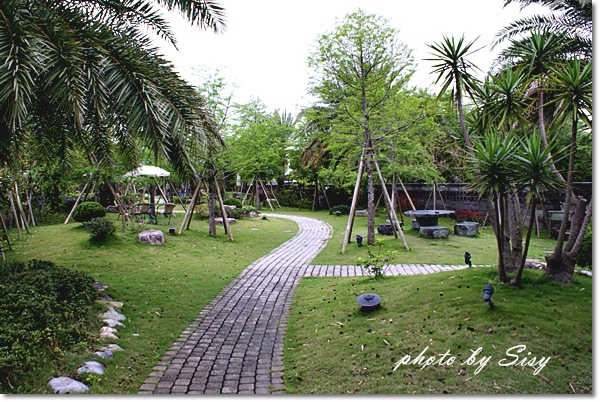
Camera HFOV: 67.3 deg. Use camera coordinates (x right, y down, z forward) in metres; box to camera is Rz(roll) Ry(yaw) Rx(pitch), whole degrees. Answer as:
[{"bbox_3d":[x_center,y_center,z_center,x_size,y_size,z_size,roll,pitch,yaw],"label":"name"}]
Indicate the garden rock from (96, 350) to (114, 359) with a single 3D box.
[{"bbox_3d":[-1.822,1.430,4.200,0.185,0.065,0.130,0,2,0],"label":"garden rock"}]

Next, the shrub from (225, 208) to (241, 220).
[{"bbox_3d":[-3.325,0.665,22.200,0.820,0.600,0.800,0,2,0],"label":"shrub"}]

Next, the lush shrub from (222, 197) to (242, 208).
[{"bbox_3d":[-3.564,0.158,23.800,1.050,0.720,1.000,0,2,0],"label":"lush shrub"}]

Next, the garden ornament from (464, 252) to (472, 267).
[{"bbox_3d":[2.991,1.044,8.000,0.115,0.270,0.130,0,3,10],"label":"garden ornament"}]

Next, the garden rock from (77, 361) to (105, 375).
[{"bbox_3d":[-1.683,1.337,3.620,0.220,0.100,0.170,-1,3,-25],"label":"garden rock"}]

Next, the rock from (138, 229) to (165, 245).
[{"bbox_3d":[-4.152,0.993,12.600,0.720,0.410,0.520,0,2,0],"label":"rock"}]

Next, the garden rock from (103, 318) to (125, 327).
[{"bbox_3d":[-2.143,1.396,5.180,0.250,0.075,0.170,0,2,0],"label":"garden rock"}]

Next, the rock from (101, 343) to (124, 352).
[{"bbox_3d":[-1.822,1.424,4.380,0.235,0.075,0.160,0,2,0],"label":"rock"}]

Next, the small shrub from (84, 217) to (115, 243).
[{"bbox_3d":[-5.976,0.854,13.500,0.960,0.750,0.920,0,2,0],"label":"small shrub"}]

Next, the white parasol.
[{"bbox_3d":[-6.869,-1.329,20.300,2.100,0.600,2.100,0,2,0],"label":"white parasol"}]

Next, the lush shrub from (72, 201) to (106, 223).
[{"bbox_3d":[-7.239,0.371,15.500,1.150,0.780,1.100,-1,3,-25],"label":"lush shrub"}]

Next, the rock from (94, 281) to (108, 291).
[{"bbox_3d":[-3.054,1.294,6.900,0.250,0.130,0.200,0,2,0],"label":"rock"}]

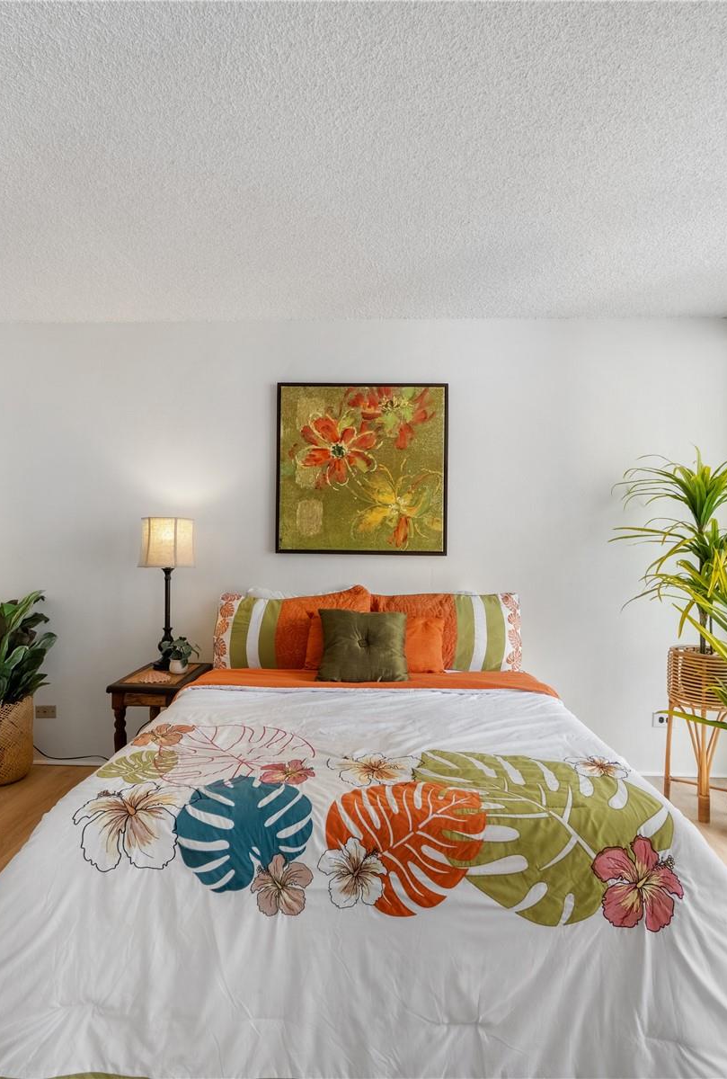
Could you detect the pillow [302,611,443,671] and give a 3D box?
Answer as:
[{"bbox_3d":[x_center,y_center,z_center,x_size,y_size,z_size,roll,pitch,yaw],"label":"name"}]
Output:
[{"bbox_3d":[0.058,0.495,2.770,0.649,0.330,0.150,0,-30,1],"label":"pillow"}]

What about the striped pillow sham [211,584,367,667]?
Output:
[{"bbox_3d":[-0.350,0.437,2.900,0.795,0.460,0.180,0,-28,1],"label":"striped pillow sham"}]

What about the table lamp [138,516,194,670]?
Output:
[{"bbox_3d":[-1.016,0.277,3.007,0.290,0.780,0.290,0,0,1],"label":"table lamp"}]

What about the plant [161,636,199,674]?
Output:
[{"bbox_3d":[-0.932,0.568,2.955,0.190,0.195,0.180,0,0,1],"label":"plant"}]

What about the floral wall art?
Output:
[{"bbox_3d":[-0.007,-0.379,3.127,0.925,0.925,0.040,0,0,1],"label":"floral wall art"}]

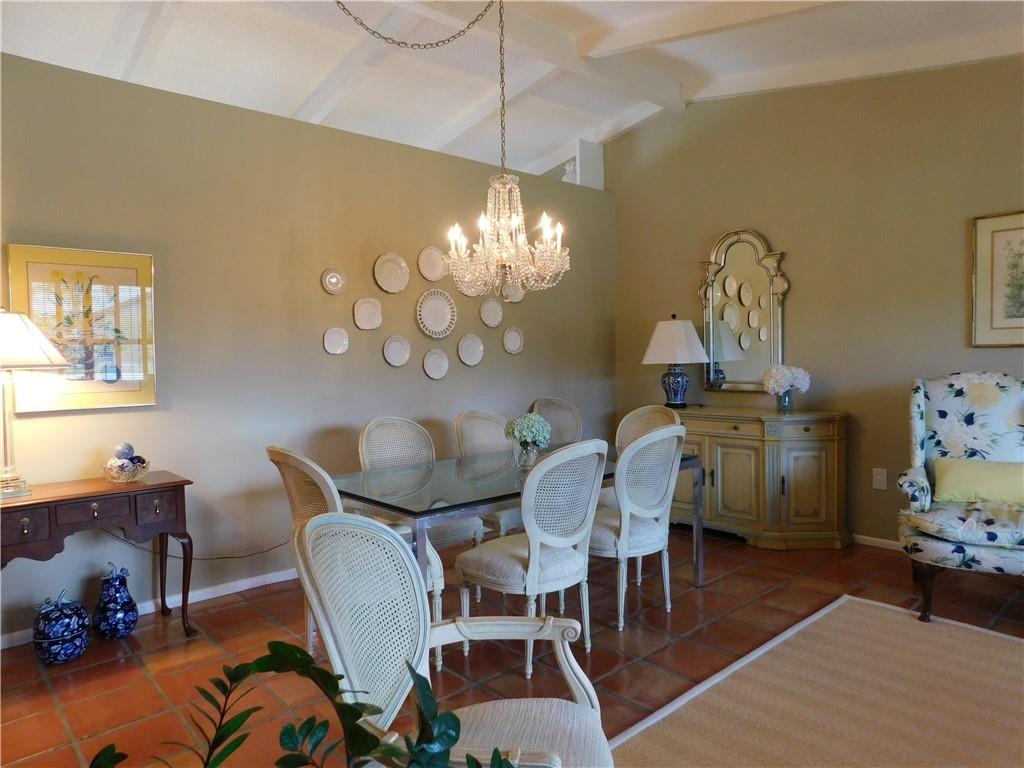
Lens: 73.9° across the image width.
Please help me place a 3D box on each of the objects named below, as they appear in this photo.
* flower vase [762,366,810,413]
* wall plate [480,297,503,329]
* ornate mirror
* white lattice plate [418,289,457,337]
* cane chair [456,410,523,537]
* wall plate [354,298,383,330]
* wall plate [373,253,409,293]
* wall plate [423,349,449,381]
[{"bbox_3d":[1.865,0.037,4.623,0.280,0.330,0.310,-3,3,-42],"label":"flower vase"},{"bbox_3d":[-0.143,-0.515,4.977,0.211,0.211,0.025,-3,4,-42],"label":"wall plate"},{"bbox_3d":[1.707,-0.539,5.066,0.060,1.187,0.719,-3,4,-42],"label":"ornate mirror"},{"bbox_3d":[-0.513,-0.483,4.673,0.343,0.343,0.030,-3,3,-42],"label":"white lattice plate"},{"bbox_3d":[-0.035,0.634,4.032,0.533,0.982,0.520,2,4,45],"label":"cane chair"},{"bbox_3d":[-0.903,-0.439,4.295,0.200,0.200,0.025,-3,4,-42],"label":"wall plate"},{"bbox_3d":[-0.771,-0.715,4.395,0.264,0.259,0.025,-3,4,-42],"label":"wall plate"},{"bbox_3d":[-0.515,-0.135,4.653,0.207,0.212,0.025,-3,4,-42],"label":"wall plate"}]

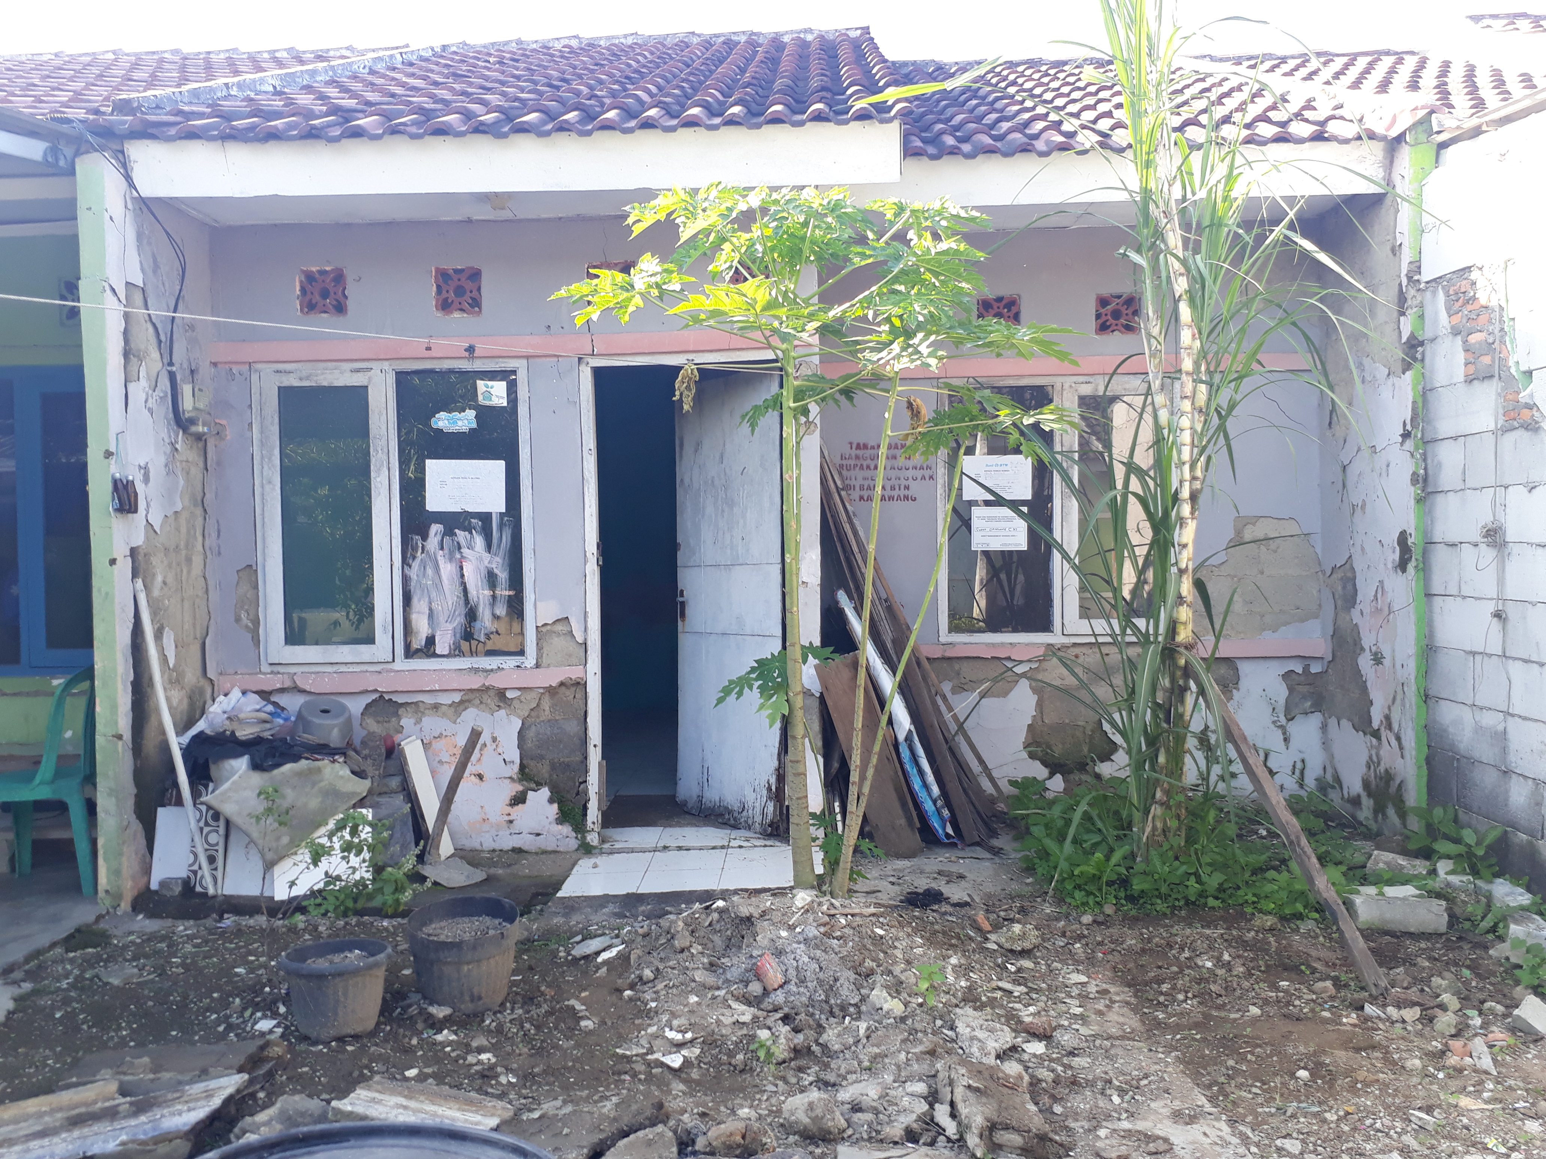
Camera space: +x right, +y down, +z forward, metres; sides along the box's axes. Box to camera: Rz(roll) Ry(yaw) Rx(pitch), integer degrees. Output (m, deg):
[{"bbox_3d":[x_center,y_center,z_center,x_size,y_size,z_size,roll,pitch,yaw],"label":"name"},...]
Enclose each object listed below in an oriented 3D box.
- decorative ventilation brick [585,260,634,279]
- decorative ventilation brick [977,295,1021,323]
[{"bbox_3d":[-0.678,-1.228,5.082,0.200,0.200,0.090,-1,2,0],"label":"decorative ventilation brick"},{"bbox_3d":[1.083,-1.258,5.812,0.200,0.200,0.090,-1,2,0],"label":"decorative ventilation brick"}]

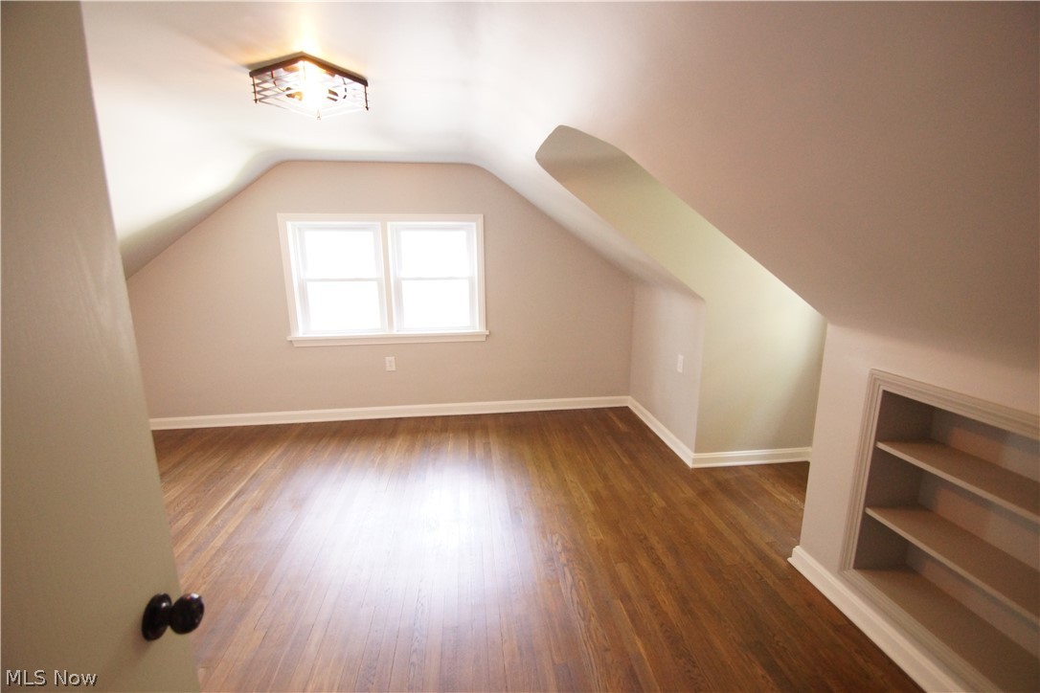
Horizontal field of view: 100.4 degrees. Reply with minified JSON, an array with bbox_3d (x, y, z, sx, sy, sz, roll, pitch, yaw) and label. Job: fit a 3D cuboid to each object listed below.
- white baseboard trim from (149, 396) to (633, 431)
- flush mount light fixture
[{"bbox_3d":[-1.091,0.602,3.957,4.321,0.096,0.020,-2,11,-6],"label":"white baseboard trim"},{"bbox_3d":[-0.918,-1.124,1.914,0.334,0.120,0.334,5,13,28],"label":"flush mount light fixture"}]

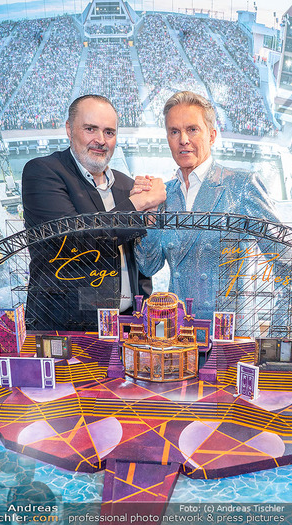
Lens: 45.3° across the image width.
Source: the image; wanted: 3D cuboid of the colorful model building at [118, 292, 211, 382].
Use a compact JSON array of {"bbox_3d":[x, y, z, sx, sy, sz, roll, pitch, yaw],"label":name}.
[{"bbox_3d":[0.060,0.212,1.070,0.272,0.220,0.180,1,12,8],"label":"colorful model building"}]

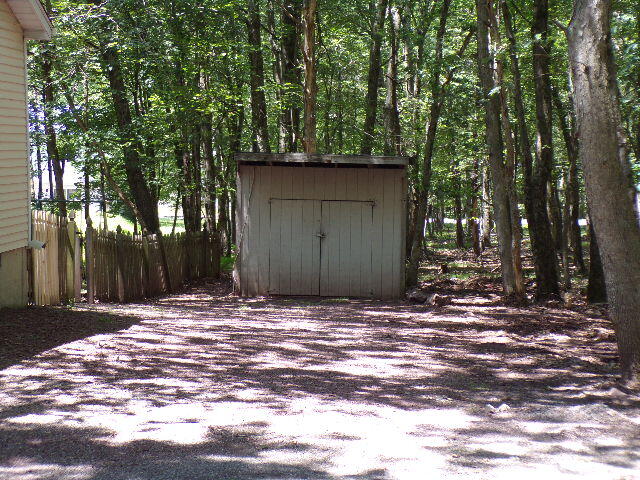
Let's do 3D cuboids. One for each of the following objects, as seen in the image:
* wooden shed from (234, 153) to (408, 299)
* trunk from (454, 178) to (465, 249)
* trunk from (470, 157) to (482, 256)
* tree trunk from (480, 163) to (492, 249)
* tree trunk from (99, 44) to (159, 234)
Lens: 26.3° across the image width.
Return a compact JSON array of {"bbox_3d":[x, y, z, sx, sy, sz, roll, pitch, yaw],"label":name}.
[{"bbox_3d":[-0.108,-0.356,26.690,3.200,2.680,2.600,0,4,-6],"label":"wooden shed"},{"bbox_3d":[4.877,-0.961,47.916,0.250,2.530,0.240,-2,4,0],"label":"trunk"},{"bbox_3d":[5.135,-1.095,44.890,0.290,3.280,0.270,-2,4,0],"label":"trunk"},{"bbox_3d":[5.820,-1.205,47.899,0.260,3.010,0.250,-1,4,0],"label":"tree trunk"},{"bbox_3d":[-3.884,-1.949,28.363,0.450,4.210,0.420,-14,4,0],"label":"tree trunk"}]

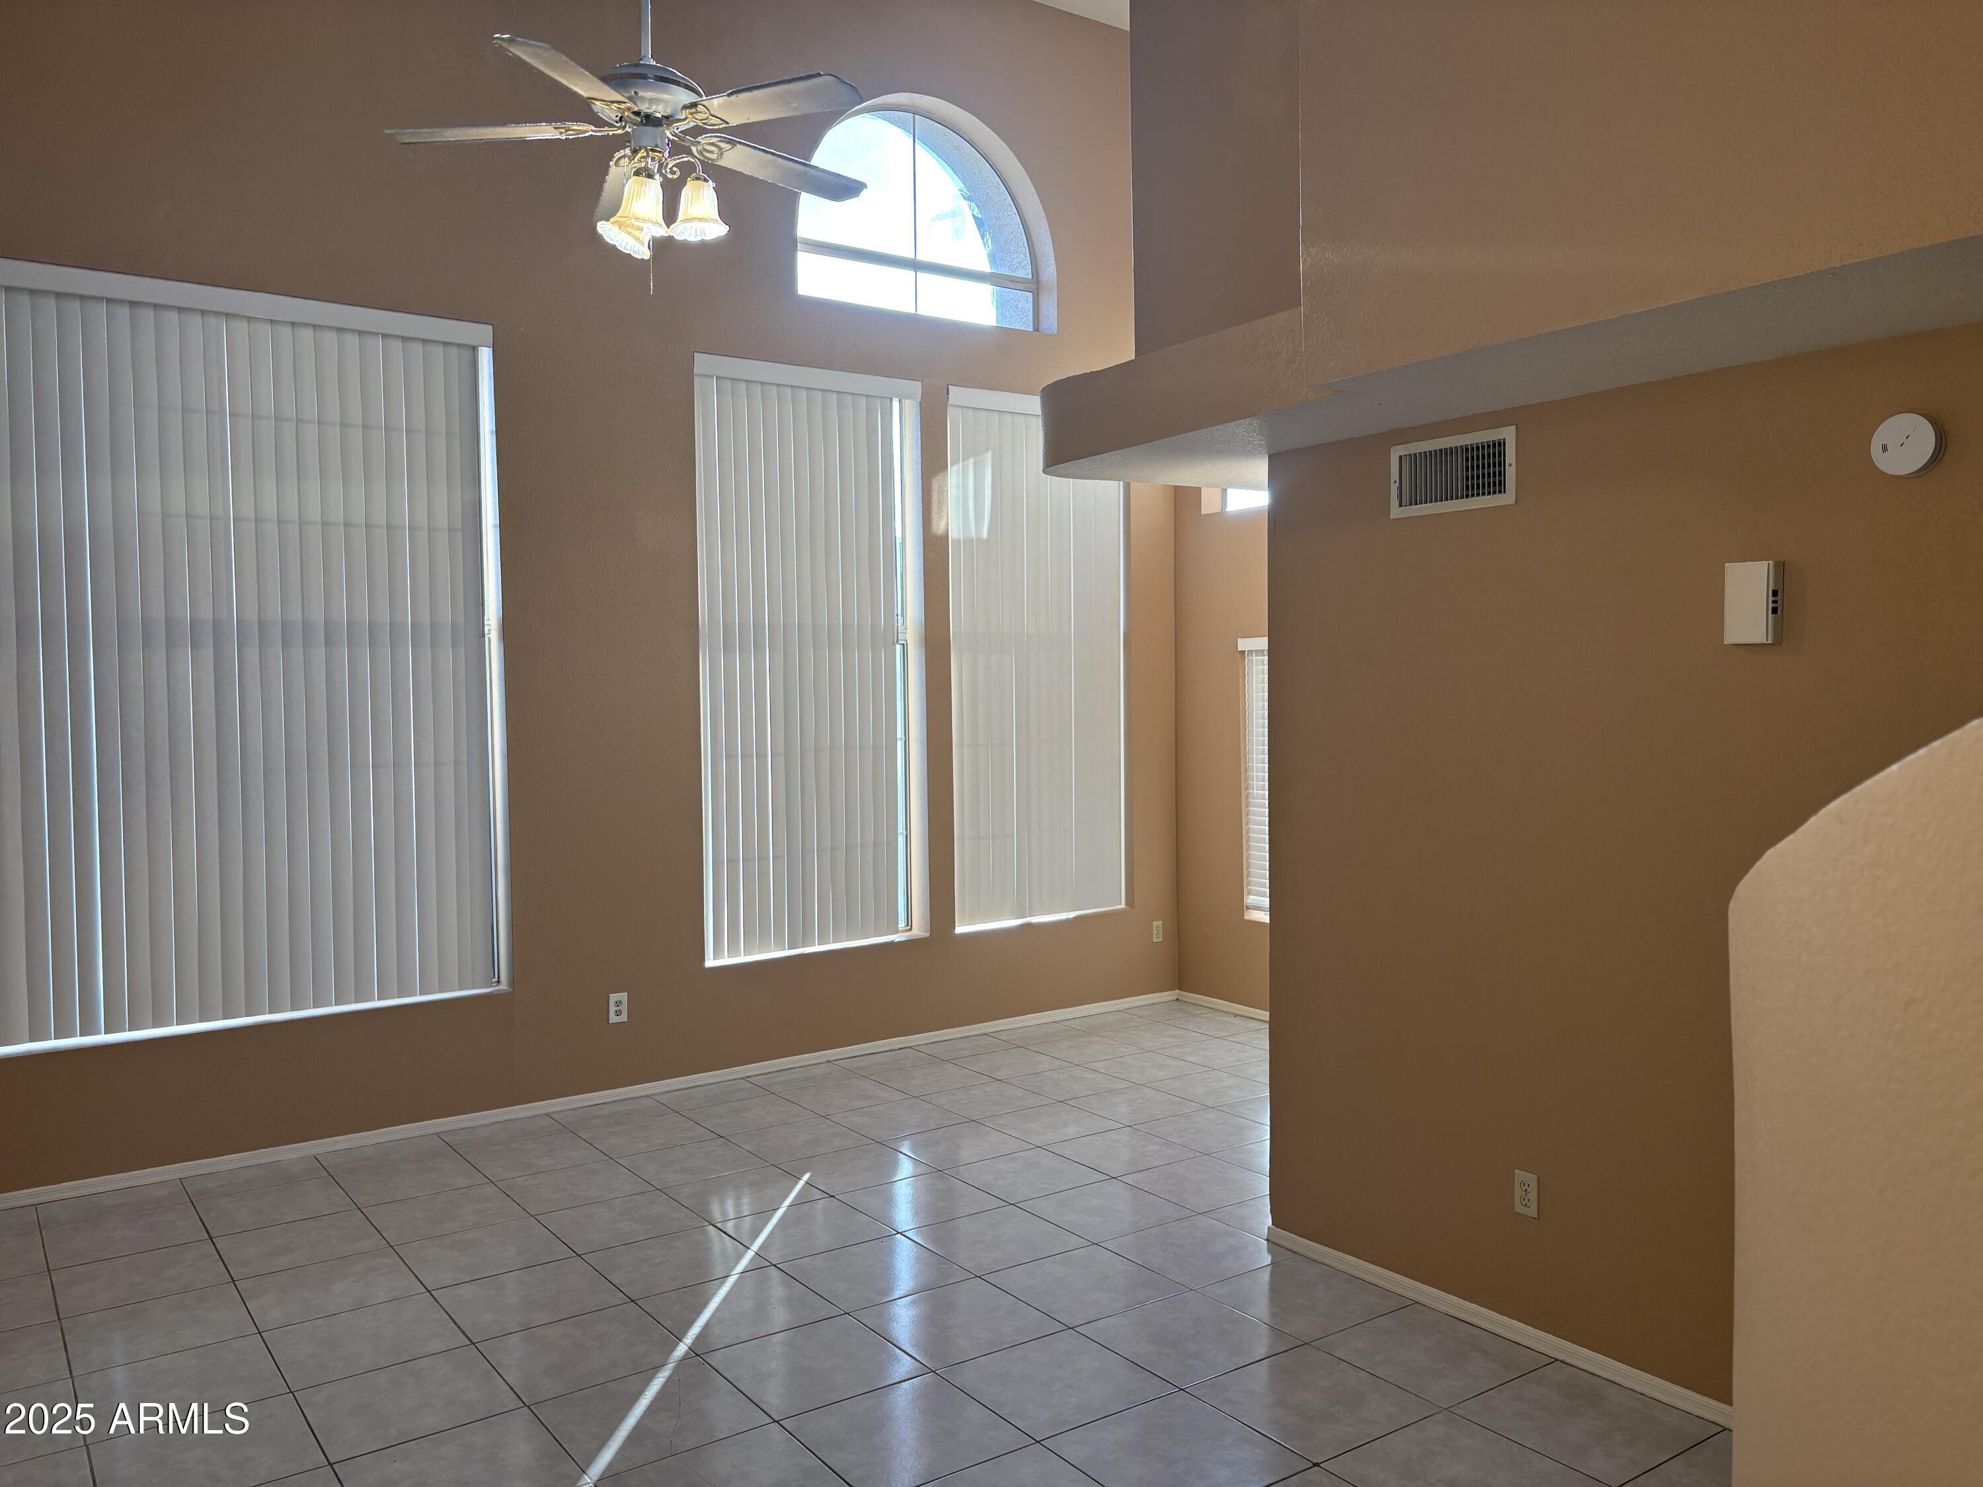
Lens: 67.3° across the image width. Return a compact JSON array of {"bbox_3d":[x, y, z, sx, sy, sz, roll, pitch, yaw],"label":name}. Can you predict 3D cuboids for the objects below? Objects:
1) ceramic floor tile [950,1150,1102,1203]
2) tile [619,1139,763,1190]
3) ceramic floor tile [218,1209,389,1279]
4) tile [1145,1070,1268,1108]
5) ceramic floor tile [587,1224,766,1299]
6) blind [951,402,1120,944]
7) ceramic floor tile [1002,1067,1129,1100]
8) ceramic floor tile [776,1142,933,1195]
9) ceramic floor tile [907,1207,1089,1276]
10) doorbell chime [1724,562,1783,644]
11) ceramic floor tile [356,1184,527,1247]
[{"bbox_3d":[0.123,1.559,5.375,0.447,0.010,0.447,-2,2,-35],"label":"ceramic floor tile"},{"bbox_3d":[-1.126,1.583,5.616,0.449,0.010,0.447,-2,2,-35],"label":"tile"},{"bbox_3d":[-2.233,1.614,4.813,0.447,0.010,0.447,-2,2,-35],"label":"ceramic floor tile"},{"bbox_3d":[0.976,1.526,6.577,0.447,0.010,0.447,-2,2,-35],"label":"tile"},{"bbox_3d":[-0.971,1.601,4.592,0.443,0.010,0.443,-2,2,-35],"label":"ceramic floor tile"},{"bbox_3d":[0.258,-0.447,7.879,1.130,2.730,0.090,-2,2,-35],"label":"blind"},{"bbox_3d":[0.339,1.515,6.628,0.447,0.010,0.447,-2,2,-35],"label":"ceramic floor tile"},{"bbox_3d":[-0.503,1.578,5.515,0.448,0.010,0.448,-2,2,-35],"label":"ceramic floor tile"},{"bbox_3d":[0.016,1.598,4.802,0.447,0.010,0.447,-2,2,-35],"label":"ceramic floor tile"},{"bbox_3d":[1.727,-0.316,3.371,0.050,0.182,0.108,-2,3,-35],"label":"doorbell chime"},{"bbox_3d":[-1.849,1.599,5.069,0.443,0.010,0.443,-2,2,-35],"label":"ceramic floor tile"}]

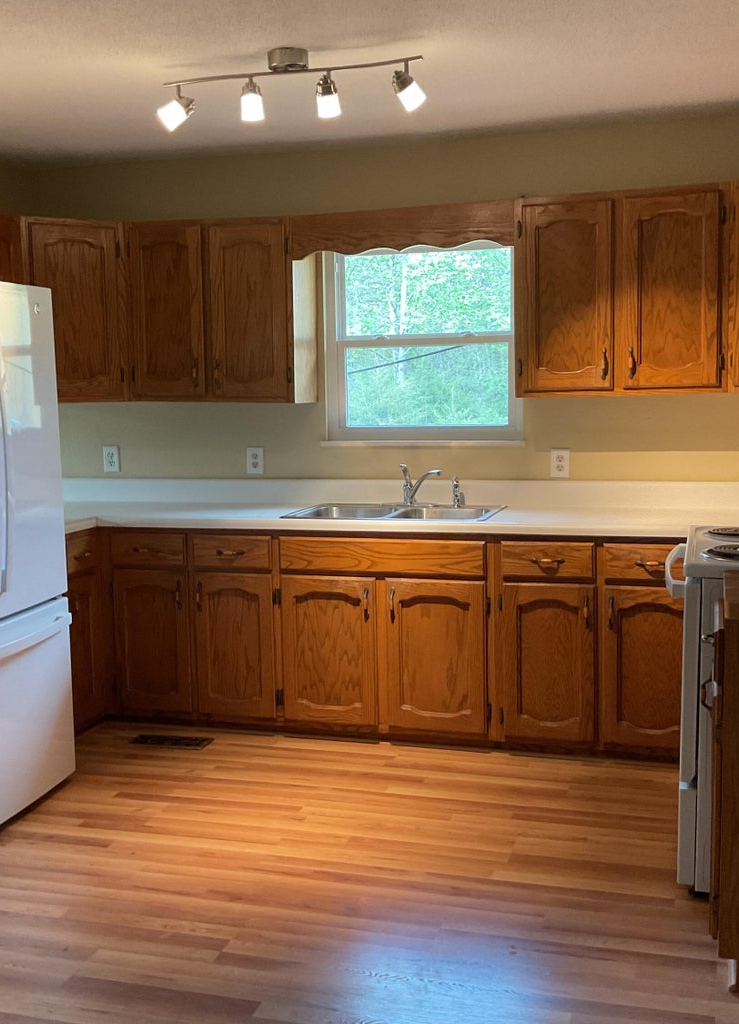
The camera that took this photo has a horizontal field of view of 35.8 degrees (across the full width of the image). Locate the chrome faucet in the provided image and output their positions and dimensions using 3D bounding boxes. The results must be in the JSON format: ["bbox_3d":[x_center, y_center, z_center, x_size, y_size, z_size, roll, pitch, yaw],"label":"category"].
[{"bbox_3d":[0.214,-0.105,4.711,0.080,0.170,0.230,-6,9,-37],"label":"chrome faucet"}]

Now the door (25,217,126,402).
[{"bbox_3d":[-1.247,-0.848,4.873,0.362,0.717,0.028,-5,7,-28],"label":"door"}]

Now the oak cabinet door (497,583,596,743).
[{"bbox_3d":[0.681,0.564,4.310,0.343,0.594,0.028,1,7,17],"label":"oak cabinet door"}]

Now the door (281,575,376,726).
[{"bbox_3d":[-0.158,0.551,4.563,0.397,0.594,0.028,1,7,17],"label":"door"}]

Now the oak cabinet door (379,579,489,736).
[{"bbox_3d":[0.261,0.558,4.437,0.398,0.594,0.028,1,7,17],"label":"oak cabinet door"}]

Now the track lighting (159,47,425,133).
[{"bbox_3d":[-0.254,-1.293,3.477,0.865,0.205,0.150,1,7,17],"label":"track lighting"}]

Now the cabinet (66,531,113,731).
[{"bbox_3d":[-1.425,0.494,4.698,0.550,0.850,0.400,1,7,17],"label":"cabinet"}]

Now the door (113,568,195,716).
[{"bbox_3d":[-0.900,0.540,4.788,0.332,0.594,0.028,1,7,17],"label":"door"}]

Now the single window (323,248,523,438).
[{"bbox_3d":[0.227,-0.731,4.908,0.870,0.850,0.100,1,7,17],"label":"single window"}]

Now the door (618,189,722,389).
[{"bbox_3d":[1.143,-0.826,4.314,0.362,0.713,0.028,1,7,17],"label":"door"}]

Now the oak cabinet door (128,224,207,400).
[{"bbox_3d":[-0.864,-0.857,4.921,0.337,0.713,0.028,1,7,17],"label":"oak cabinet door"}]

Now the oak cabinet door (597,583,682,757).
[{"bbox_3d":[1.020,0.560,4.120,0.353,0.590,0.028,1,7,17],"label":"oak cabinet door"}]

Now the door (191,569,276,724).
[{"bbox_3d":[-0.548,0.545,4.681,0.343,0.594,0.028,1,7,17],"label":"door"}]

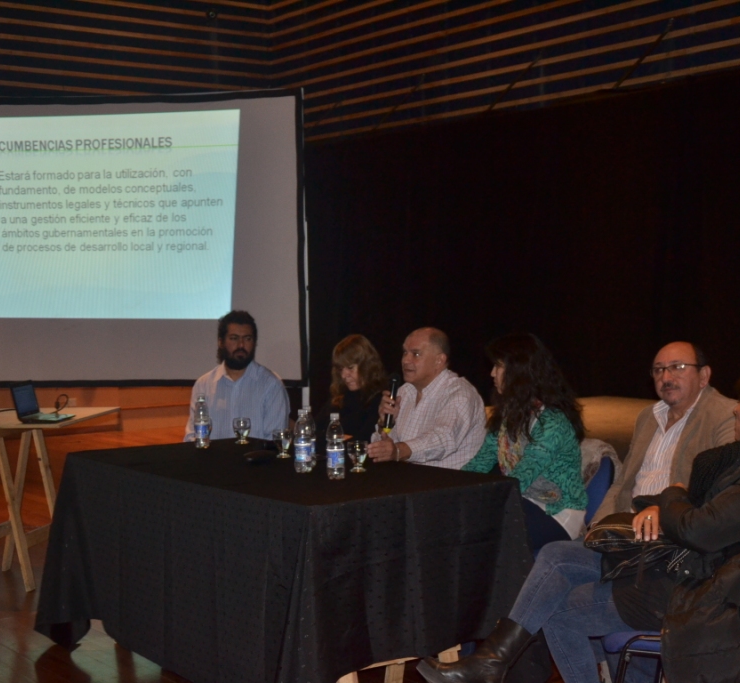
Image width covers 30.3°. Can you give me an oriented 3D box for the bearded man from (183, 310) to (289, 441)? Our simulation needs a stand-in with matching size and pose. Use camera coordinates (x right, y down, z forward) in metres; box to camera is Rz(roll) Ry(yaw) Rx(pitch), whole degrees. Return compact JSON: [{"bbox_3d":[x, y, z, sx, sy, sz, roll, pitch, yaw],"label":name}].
[{"bbox_3d":[-0.644,0.521,6.030,0.530,1.299,0.700,1,3,20],"label":"bearded man"}]

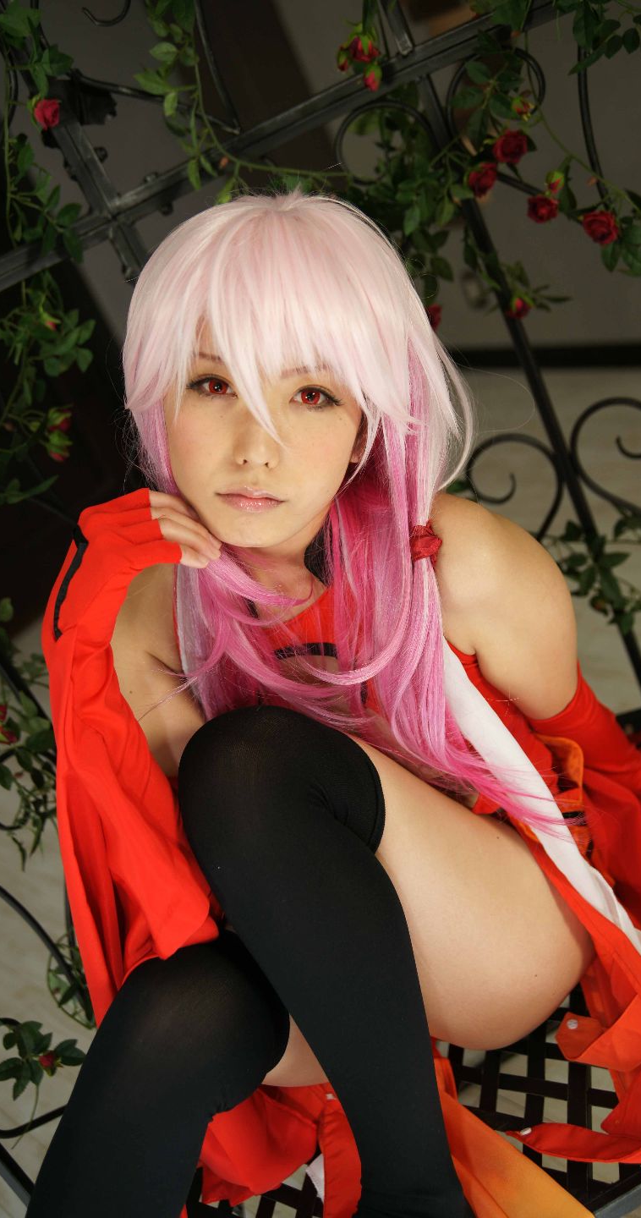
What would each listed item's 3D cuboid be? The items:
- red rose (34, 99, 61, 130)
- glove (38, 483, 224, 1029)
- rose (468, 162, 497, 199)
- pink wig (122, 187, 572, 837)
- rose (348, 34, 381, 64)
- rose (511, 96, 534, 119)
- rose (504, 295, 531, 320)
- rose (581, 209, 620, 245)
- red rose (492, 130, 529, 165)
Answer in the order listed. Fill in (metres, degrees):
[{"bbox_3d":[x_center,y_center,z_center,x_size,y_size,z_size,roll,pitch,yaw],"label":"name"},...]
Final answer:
[{"bbox_3d":[-0.244,-0.441,1.055,0.027,0.027,0.026,0,18,-36],"label":"red rose"},{"bbox_3d":[-0.130,0.101,0.810,0.135,0.380,0.140,-5,3,17],"label":"glove"},{"bbox_3d":[0.151,-0.401,1.105,0.031,0.031,0.029,-7,39,-9],"label":"rose"},{"bbox_3d":[0.030,-0.066,0.920,0.320,0.500,0.280,-1,20,10],"label":"pink wig"},{"bbox_3d":[0.039,-0.508,1.075,0.029,0.029,0.027,-3,66,-1],"label":"rose"},{"bbox_3d":[0.188,-0.468,1.105,0.020,0.020,0.022,-18,52,-15],"label":"rose"},{"bbox_3d":[0.189,-0.289,1.135,0.024,0.024,0.025,5,51,4],"label":"rose"},{"bbox_3d":[0.262,-0.357,1.105,0.035,0.035,0.028,2,18,5],"label":"rose"},{"bbox_3d":[0.177,-0.430,1.105,0.034,0.034,0.029,-1,9,-6],"label":"red rose"}]

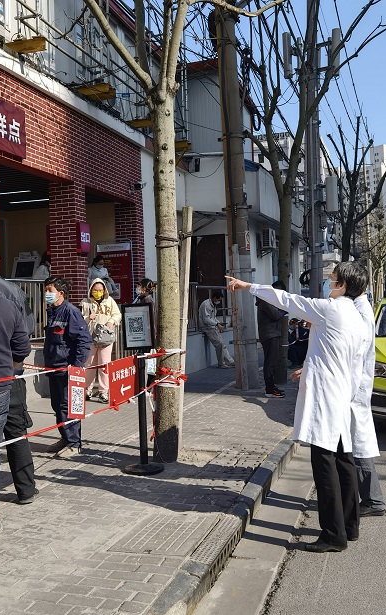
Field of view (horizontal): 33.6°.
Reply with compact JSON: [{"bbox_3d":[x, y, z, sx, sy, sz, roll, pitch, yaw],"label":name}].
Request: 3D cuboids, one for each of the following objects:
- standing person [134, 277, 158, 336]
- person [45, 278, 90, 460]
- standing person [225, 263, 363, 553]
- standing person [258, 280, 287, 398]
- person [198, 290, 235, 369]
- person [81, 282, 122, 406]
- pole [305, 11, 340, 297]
[{"bbox_3d":[-0.626,0.399,8.800,0.380,1.600,0.480,-2,1,-15],"label":"standing person"},{"bbox_3d":[-1.177,0.530,6.000,0.360,1.620,0.480,-2,1,-30],"label":"person"},{"bbox_3d":[0.689,0.603,3.950,0.780,1.700,0.580,-1,1,41],"label":"standing person"},{"bbox_3d":[1.119,0.443,9.000,0.400,1.620,0.500,-2,1,6],"label":"standing person"},{"bbox_3d":[0.470,0.430,12.800,0.660,1.500,0.500,-2,1,18],"label":"person"},{"bbox_3d":[-1.258,0.442,8.700,0.530,1.660,0.380,-2,1,0],"label":"person"},{"bbox_3d":[2.943,-3.465,15.000,0.700,9.000,0.600,-1,1,18],"label":"pole"}]

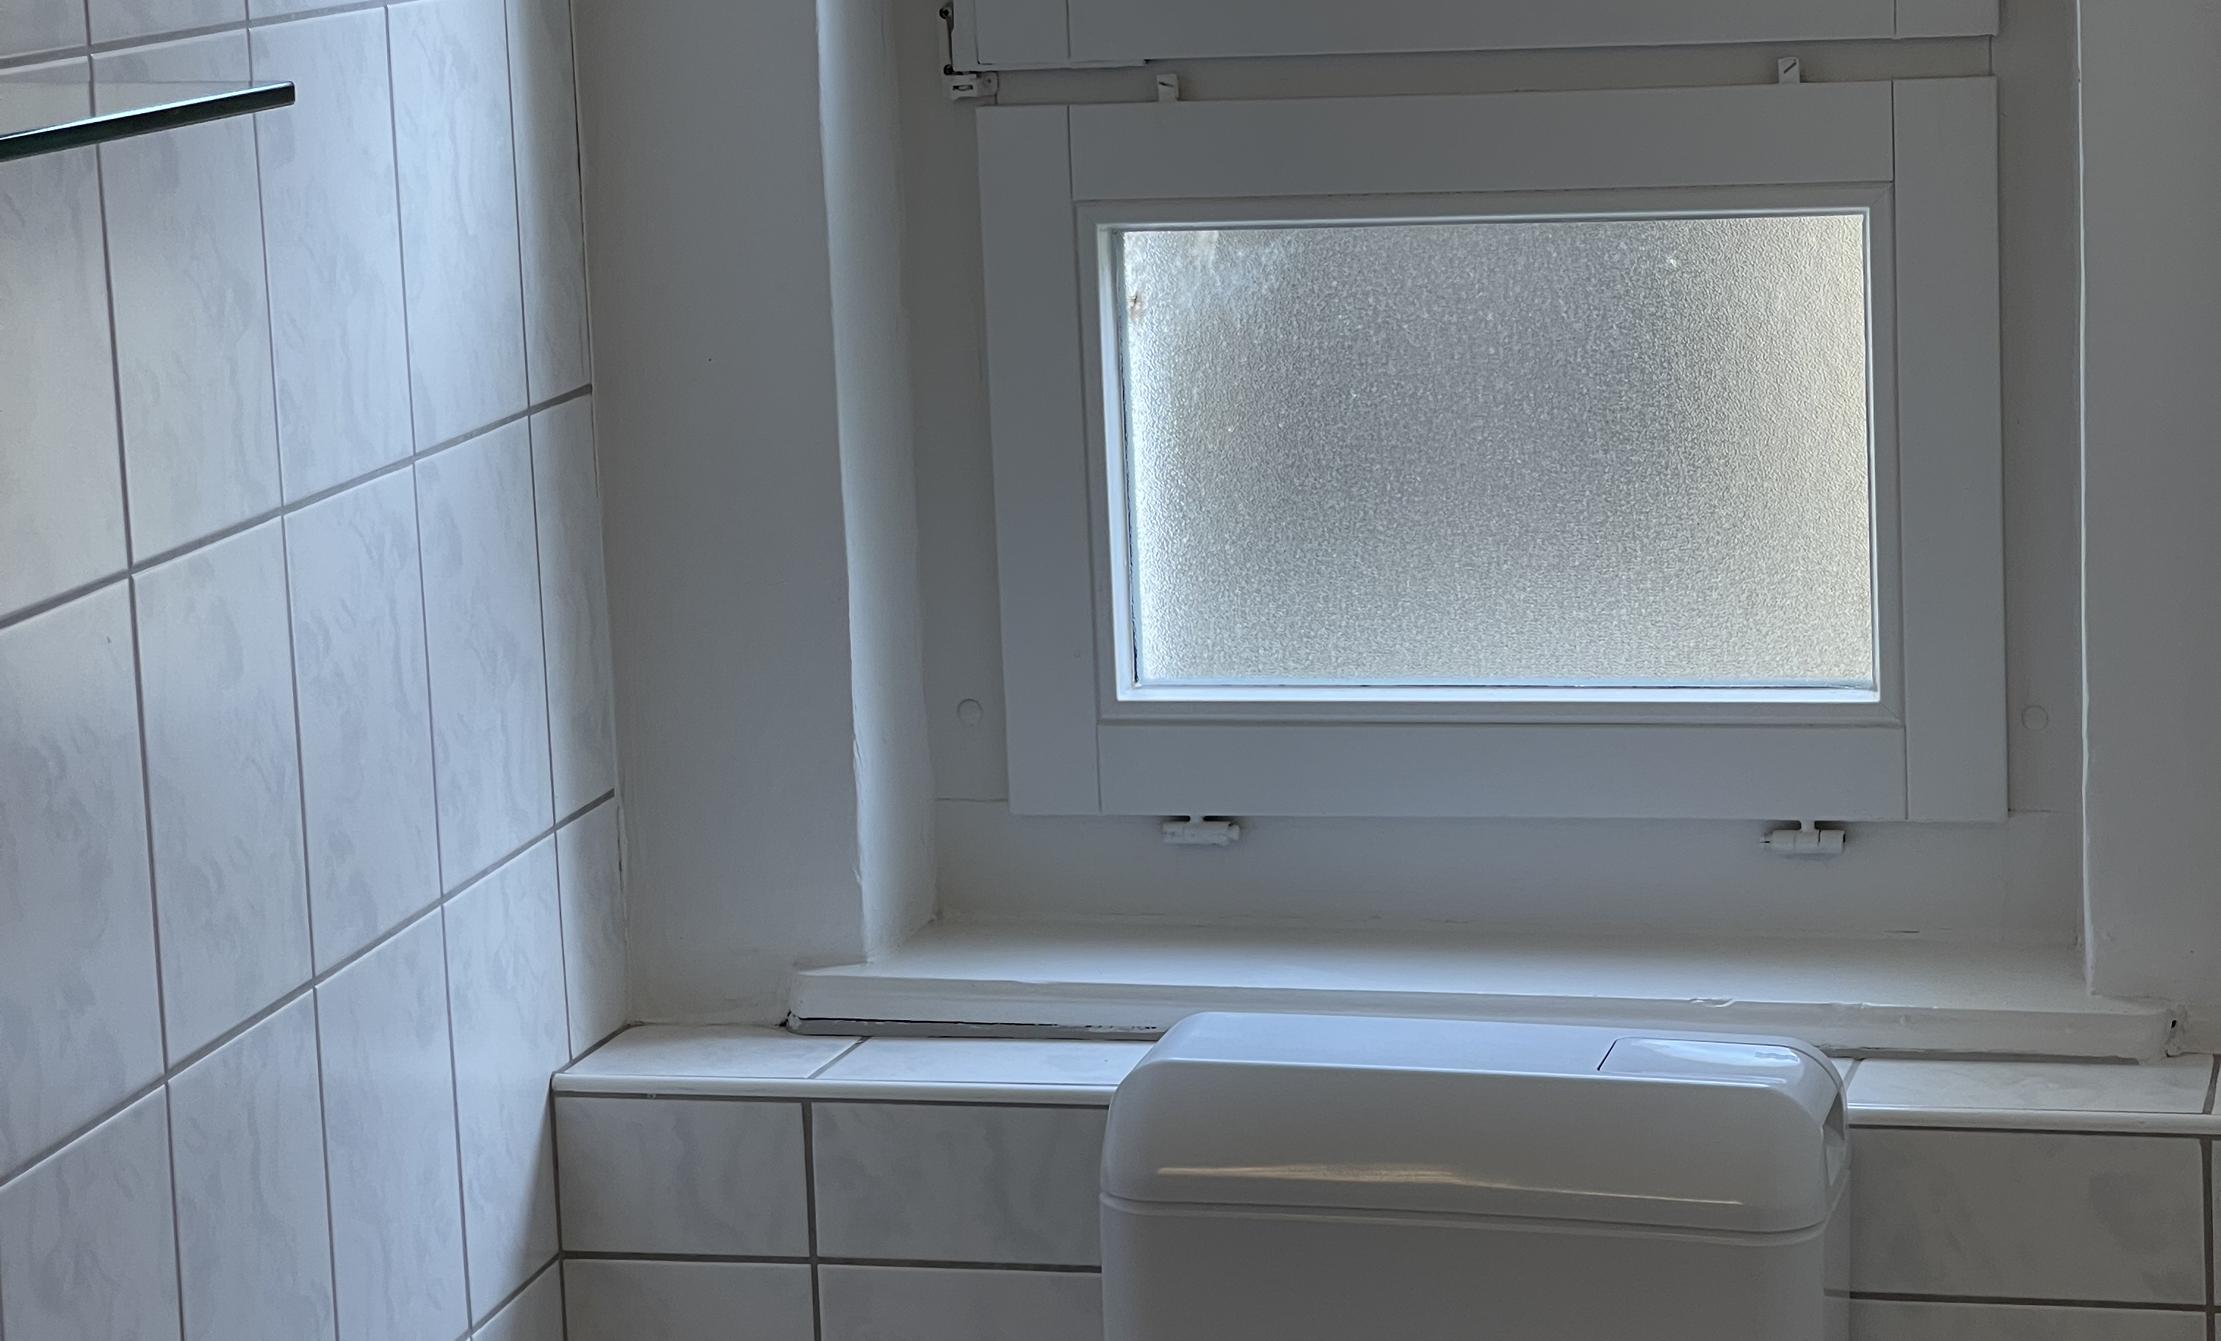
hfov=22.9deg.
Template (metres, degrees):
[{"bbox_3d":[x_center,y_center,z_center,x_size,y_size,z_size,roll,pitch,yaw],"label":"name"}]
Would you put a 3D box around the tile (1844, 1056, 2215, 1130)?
[{"bbox_3d":[0.523,0.239,3.092,0.199,0.011,0.131,0,10,15],"label":"tile"}]

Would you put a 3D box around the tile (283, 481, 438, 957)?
[{"bbox_3d":[-0.407,0.024,2.961,0.009,0.249,0.200,0,10,13],"label":"tile"}]

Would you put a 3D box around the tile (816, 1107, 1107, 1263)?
[{"bbox_3d":[-0.078,0.302,3.207,0.200,0.097,0.009,0,9,16],"label":"tile"}]

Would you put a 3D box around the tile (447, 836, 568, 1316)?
[{"bbox_3d":[-0.352,0.237,3.198,0.009,0.249,0.200,0,10,13],"label":"tile"}]

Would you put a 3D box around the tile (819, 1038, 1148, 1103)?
[{"bbox_3d":[-0.065,0.236,3.236,0.199,0.010,0.131,0,10,14],"label":"tile"}]

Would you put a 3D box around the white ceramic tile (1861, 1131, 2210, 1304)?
[{"bbox_3d":[0.510,0.303,3.041,0.199,0.096,0.009,0,10,14],"label":"white ceramic tile"}]

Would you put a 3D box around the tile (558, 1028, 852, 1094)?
[{"bbox_3d":[-0.238,0.235,3.311,0.157,0.010,0.145,0,9,16],"label":"tile"}]

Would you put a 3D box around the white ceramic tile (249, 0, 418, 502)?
[{"bbox_3d":[-0.415,-0.224,2.902,0.009,0.248,0.199,0,10,13],"label":"white ceramic tile"}]

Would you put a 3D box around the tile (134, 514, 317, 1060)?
[{"bbox_3d":[-0.452,0.060,2.770,0.009,0.249,0.199,0,10,13],"label":"tile"}]

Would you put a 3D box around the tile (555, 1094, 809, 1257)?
[{"bbox_3d":[-0.253,0.301,3.254,0.155,0.095,0.009,0,10,15],"label":"tile"}]

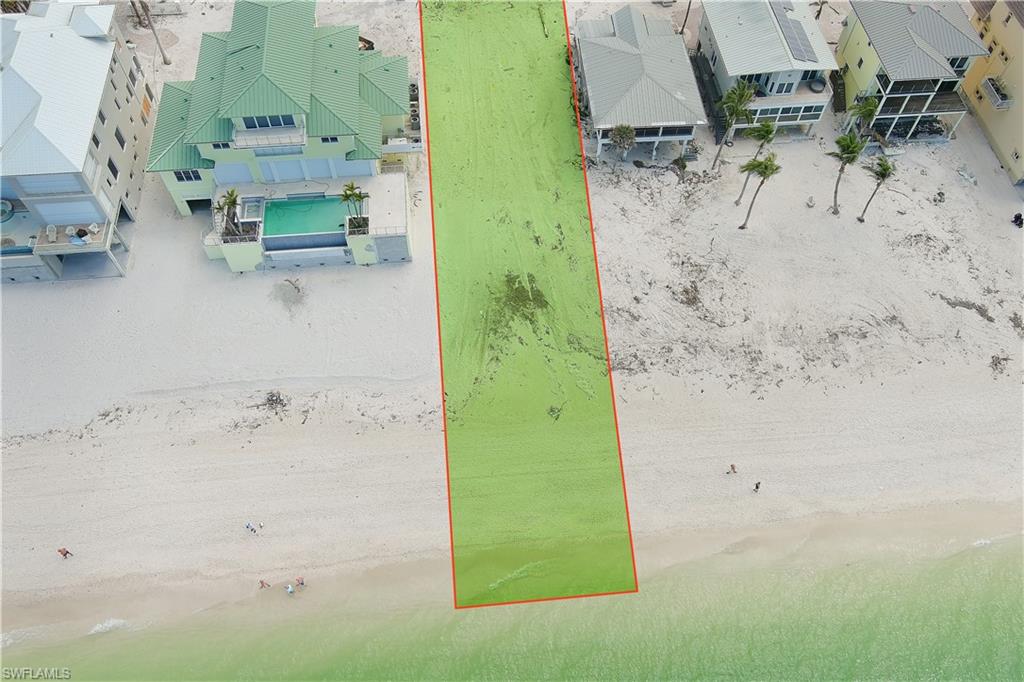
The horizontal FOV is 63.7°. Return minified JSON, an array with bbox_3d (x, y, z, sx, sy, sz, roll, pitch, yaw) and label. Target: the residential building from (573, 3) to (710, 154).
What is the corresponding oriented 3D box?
[{"bbox_3d":[13.498,-27.847,89.369,11.510,7.230,16.980,-3,58,-3],"label":"residential building"}]

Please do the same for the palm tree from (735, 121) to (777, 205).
[{"bbox_3d":[21.740,-16.190,76.120,3.050,10.430,2.850,0,58,-1],"label":"palm tree"}]

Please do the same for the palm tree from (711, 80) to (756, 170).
[{"bbox_3d":[20.440,-20.050,78.390,4.180,10.630,4.030,0,58,-1],"label":"palm tree"}]

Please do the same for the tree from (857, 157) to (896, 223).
[{"bbox_3d":[32.650,-13.820,76.070,3.150,8.260,2.750,0,58,-1],"label":"tree"}]

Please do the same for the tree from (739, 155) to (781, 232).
[{"bbox_3d":[21.570,-13.320,74.790,3.640,9.640,2.950,0,58,-1],"label":"tree"}]

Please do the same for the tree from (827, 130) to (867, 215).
[{"bbox_3d":[29.770,-15.010,75.780,4.030,9.940,3.250,0,58,-1],"label":"tree"}]

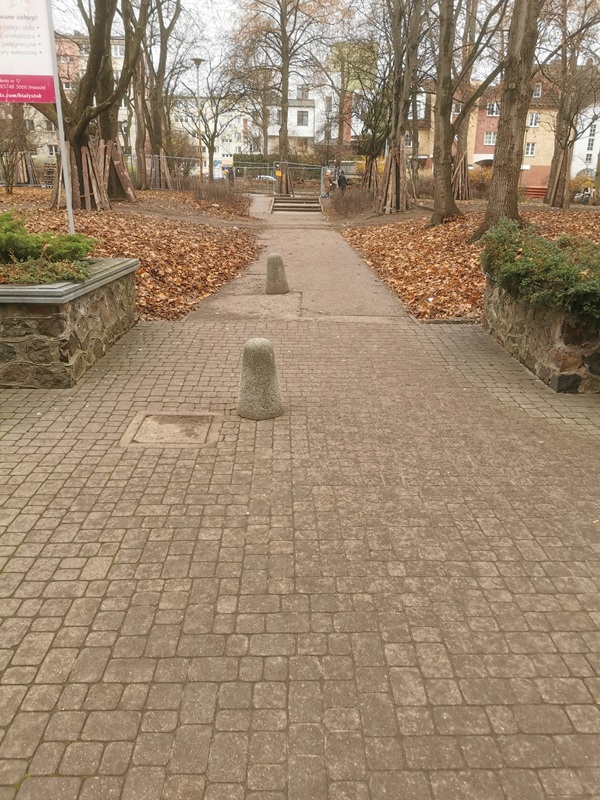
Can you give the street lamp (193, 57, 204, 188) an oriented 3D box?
[{"bbox_3d":[-3.827,-10.206,23.663,0.500,4.884,0.500,0,20,-1],"label":"street lamp"}]

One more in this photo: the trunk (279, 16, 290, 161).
[{"bbox_3d":[-0.925,-17.846,37.159,0.620,8.695,0.620,0,20,-1],"label":"trunk"}]

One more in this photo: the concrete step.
[{"bbox_3d":[-0.166,-10.185,32.649,2.450,0.580,2.800,0,20,-1],"label":"concrete step"}]

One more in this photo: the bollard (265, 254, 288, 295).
[{"bbox_3d":[-0.339,-1.888,9.285,0.346,0.576,0.346,0,20,-1],"label":"bollard"}]

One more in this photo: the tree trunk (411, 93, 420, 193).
[{"bbox_3d":[6.923,-15.373,37.429,0.420,5.551,0.420,0,20,-1],"label":"tree trunk"}]

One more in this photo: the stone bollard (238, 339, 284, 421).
[{"bbox_3d":[-0.283,-0.178,4.504,0.343,0.554,0.343,0,20,-1],"label":"stone bollard"}]

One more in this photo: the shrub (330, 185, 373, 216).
[{"bbox_3d":[2.299,-8.859,27.850,1.900,1.150,2.200,0,20,-1],"label":"shrub"}]

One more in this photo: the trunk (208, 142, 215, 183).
[{"bbox_3d":[-5.522,-14.661,38.975,0.360,2.634,0.360,0,20,-1],"label":"trunk"}]

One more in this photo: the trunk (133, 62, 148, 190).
[{"bbox_3d":[-8.218,-14.101,32.179,0.520,6.257,0.520,0,20,-1],"label":"trunk"}]

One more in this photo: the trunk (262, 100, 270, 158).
[{"bbox_3d":[-2.718,-21.398,50.693,0.500,5.319,0.500,0,20,-1],"label":"trunk"}]

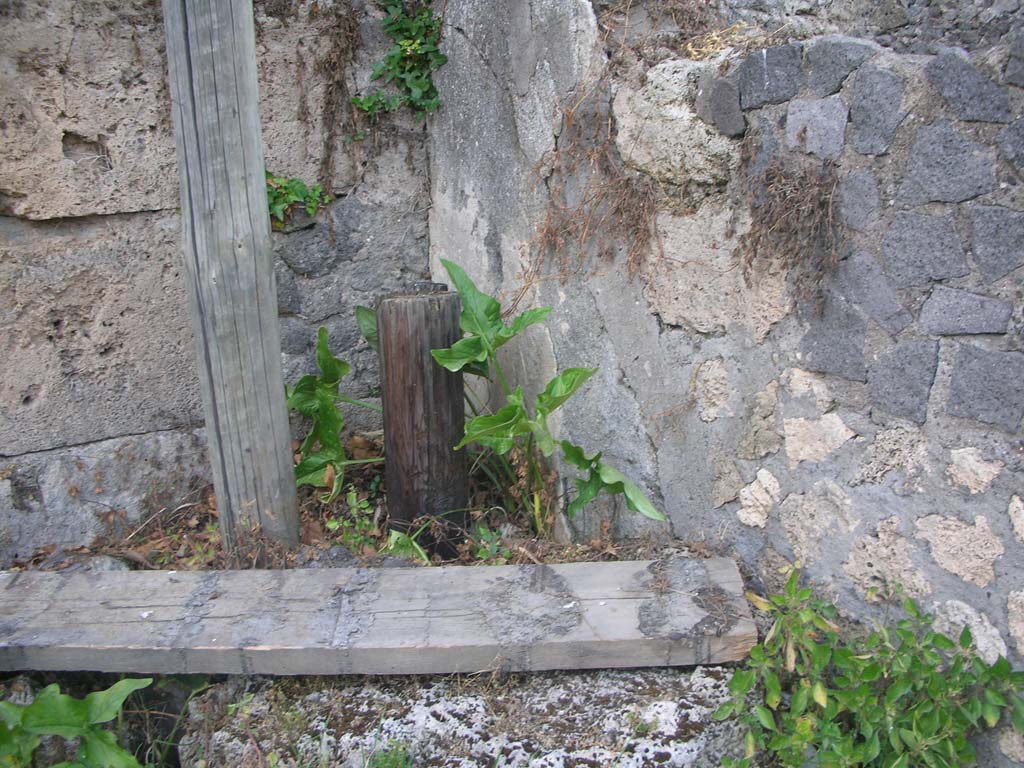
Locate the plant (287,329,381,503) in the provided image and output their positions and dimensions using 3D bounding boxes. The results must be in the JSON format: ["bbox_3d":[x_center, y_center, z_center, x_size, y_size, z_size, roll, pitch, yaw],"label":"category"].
[{"bbox_3d":[-0.296,0.052,1.735,0.150,0.260,0.130,0,20,0],"label":"plant"}]

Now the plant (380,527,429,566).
[{"bbox_3d":[-0.169,0.255,1.630,0.076,0.040,0.050,0,20,0],"label":"plant"}]

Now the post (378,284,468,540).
[{"bbox_3d":[-0.140,0.052,1.650,0.130,0.410,0.130,0,20,0],"label":"post"}]

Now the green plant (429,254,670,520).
[{"bbox_3d":[0.056,0.015,1.635,0.350,0.380,0.230,0,20,0],"label":"green plant"}]

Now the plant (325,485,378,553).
[{"bbox_3d":[-0.262,0.220,1.690,0.088,0.075,0.085,0,20,0],"label":"plant"}]

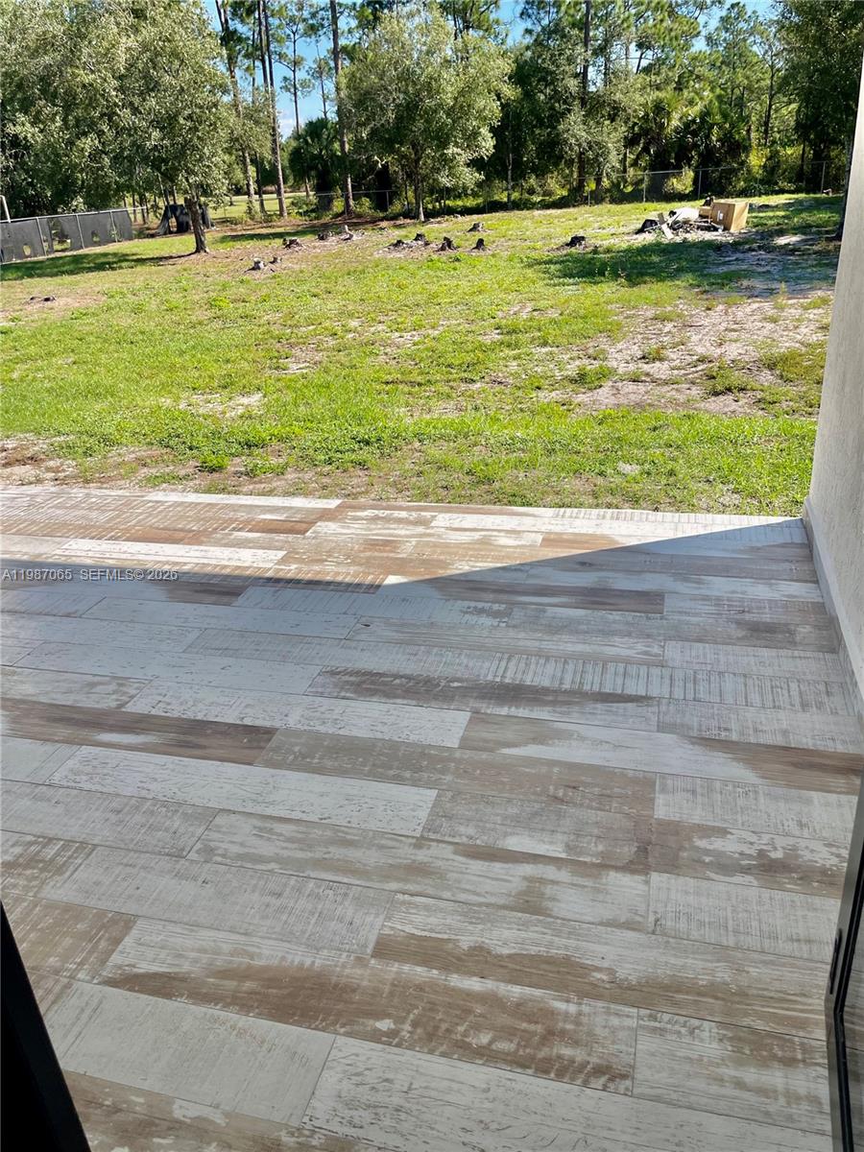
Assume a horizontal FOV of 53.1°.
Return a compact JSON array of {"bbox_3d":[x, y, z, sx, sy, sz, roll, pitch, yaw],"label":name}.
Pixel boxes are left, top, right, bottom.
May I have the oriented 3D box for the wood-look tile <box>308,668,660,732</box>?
[{"bbox_3d":[0.157,0.418,2.957,1.200,0.010,0.200,3,26,16],"label":"wood-look tile"}]

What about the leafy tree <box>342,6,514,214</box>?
[{"bbox_3d":[-0.255,-18.690,35.393,6.750,7.680,6.550,-3,25,1],"label":"leafy tree"}]

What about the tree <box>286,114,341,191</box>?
[{"bbox_3d":[-6.877,-24.489,51.015,3.280,4.710,3.280,-6,25,-5],"label":"tree"}]

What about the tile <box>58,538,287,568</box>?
[{"bbox_3d":[-1.312,-0.110,4.316,1.200,0.010,0.200,3,26,16],"label":"tile"}]

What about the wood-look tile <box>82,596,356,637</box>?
[{"bbox_3d":[-0.894,0.179,3.629,1.200,0.010,0.200,3,26,16],"label":"wood-look tile"}]

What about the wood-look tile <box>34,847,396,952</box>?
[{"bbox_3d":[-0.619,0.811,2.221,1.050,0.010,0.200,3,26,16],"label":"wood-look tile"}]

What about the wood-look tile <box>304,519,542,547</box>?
[{"bbox_3d":[-0.046,-0.209,4.345,1.200,0.010,0.200,3,26,16],"label":"wood-look tile"}]

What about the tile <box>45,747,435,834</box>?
[{"bbox_3d":[-0.584,0.637,2.592,1.200,0.010,0.200,3,26,16],"label":"tile"}]

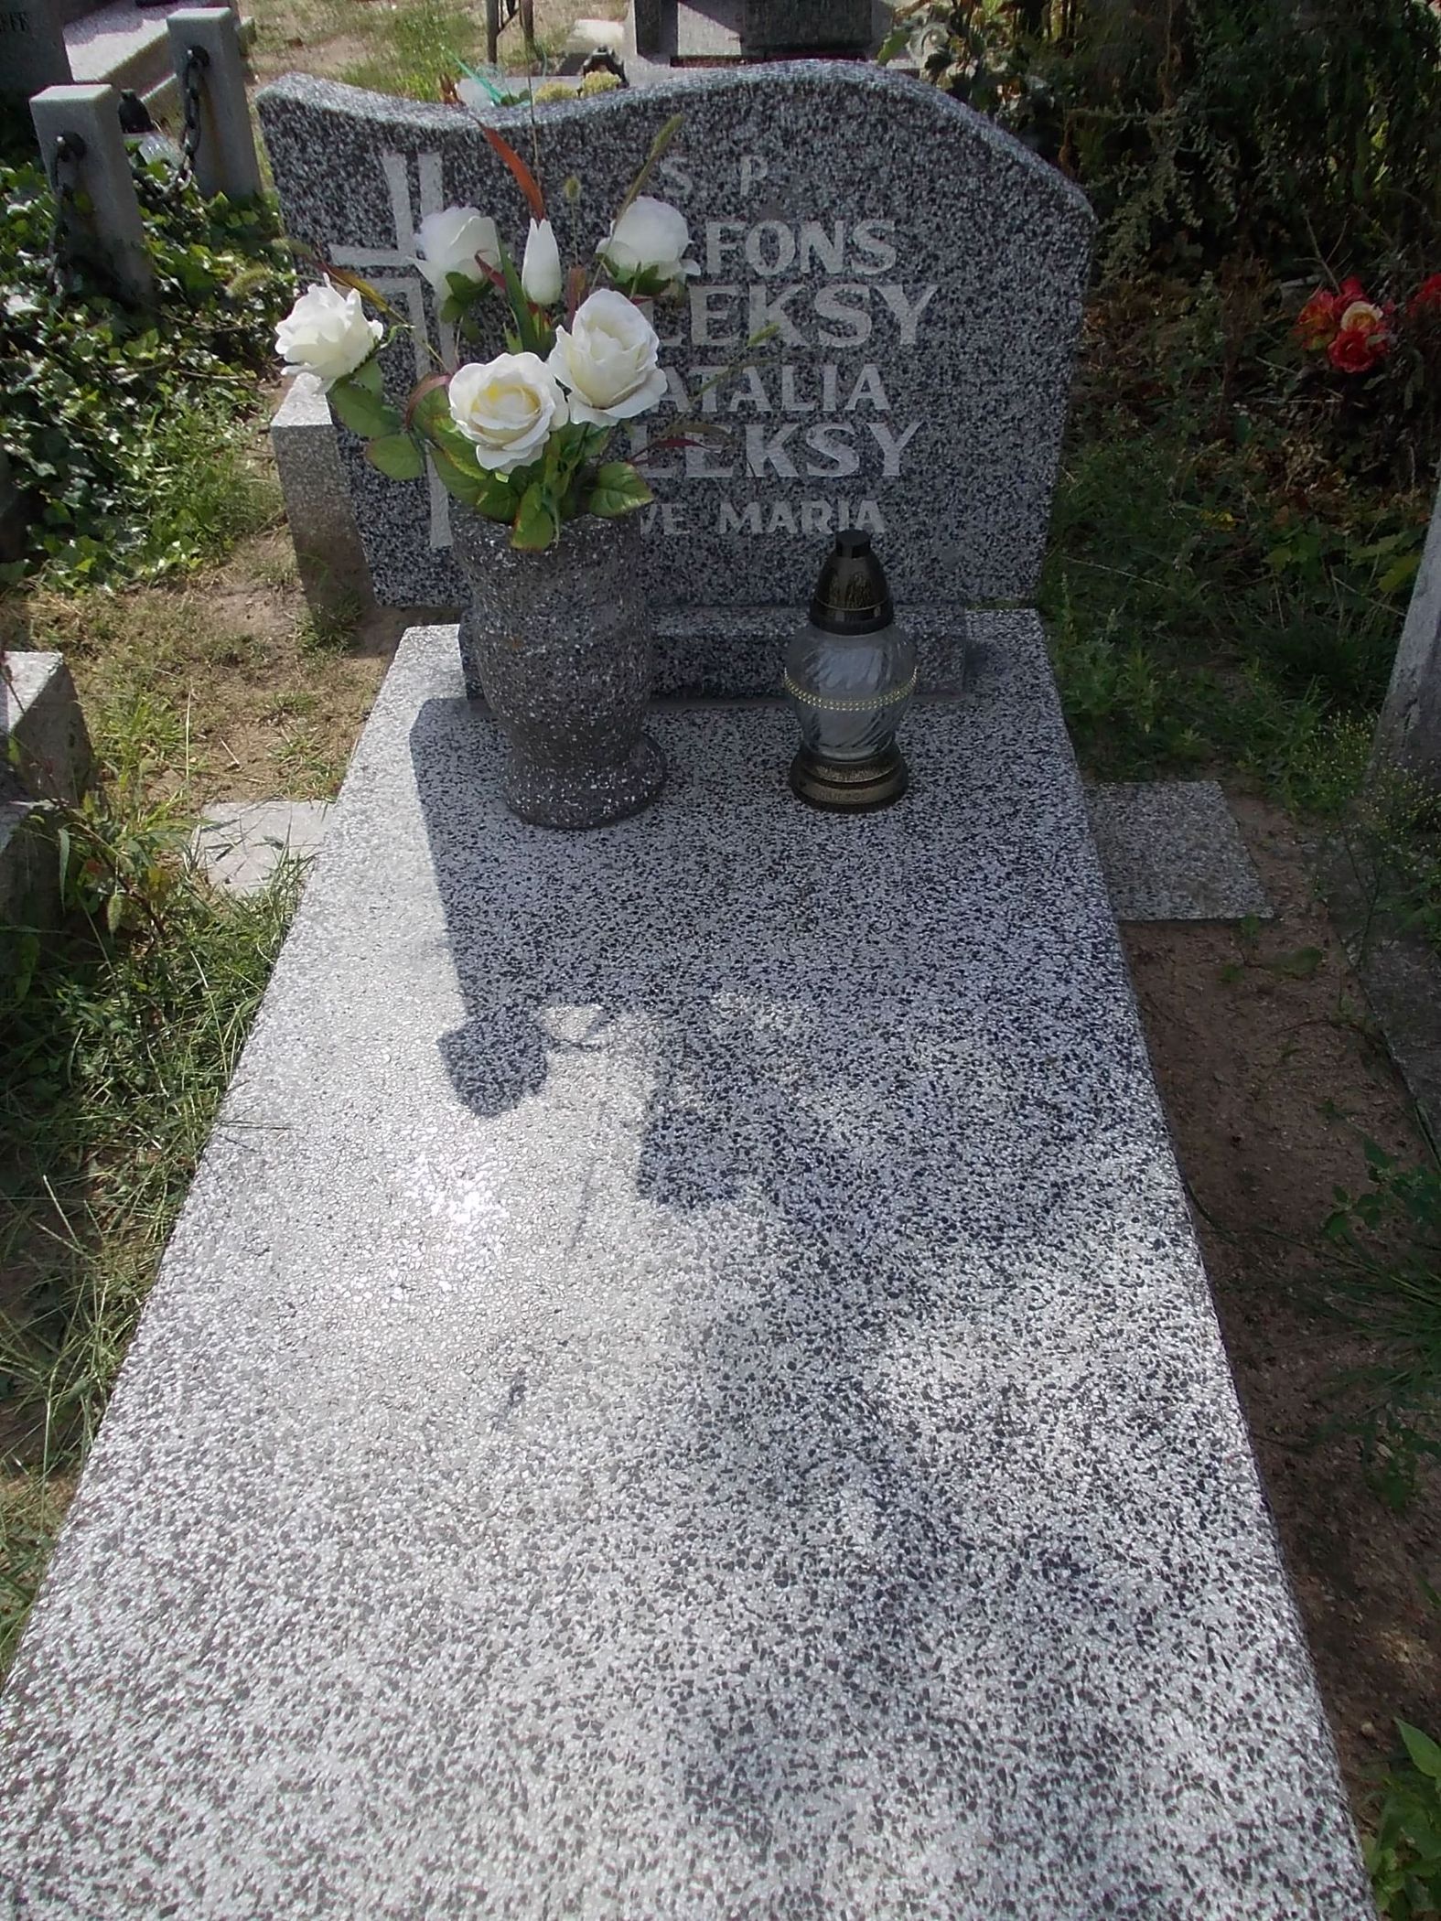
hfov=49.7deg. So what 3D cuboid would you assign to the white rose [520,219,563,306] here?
[{"bbox_3d":[-0.147,-0.574,1.280,0.036,0.070,0.036,-1,41,3],"label":"white rose"}]

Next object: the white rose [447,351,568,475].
[{"bbox_3d":[-0.174,-0.449,1.275,0.100,0.075,0.100,-5,67,7],"label":"white rose"}]

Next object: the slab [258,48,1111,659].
[{"bbox_3d":[-0.033,-0.648,1.690,0.810,0.560,0.100,0,39,2],"label":"slab"}]

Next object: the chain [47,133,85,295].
[{"bbox_3d":[-1.238,-1.411,2.936,0.070,0.300,0.060,-4,41,-1],"label":"chain"}]

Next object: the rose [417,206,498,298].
[{"bbox_3d":[-0.235,-0.637,1.393,0.078,0.076,0.078,0,39,2],"label":"rose"}]

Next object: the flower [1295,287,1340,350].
[{"bbox_3d":[1.056,-1.135,2.750,0.085,0.105,0.085,11,40,15],"label":"flower"}]

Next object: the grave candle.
[{"bbox_3d":[0.129,-0.290,1.520,0.129,0.264,0.129,-1,41,3],"label":"grave candle"}]

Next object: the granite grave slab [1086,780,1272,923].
[{"bbox_3d":[0.510,-0.121,1.881,0.250,0.040,0.275,-1,41,3],"label":"granite grave slab"}]

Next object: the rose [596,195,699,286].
[{"bbox_3d":[-0.065,-0.651,1.407,0.090,0.080,0.085,0,39,2],"label":"rose"}]

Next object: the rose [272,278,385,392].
[{"bbox_3d":[-0.363,-0.578,1.439,0.090,0.090,0.090,-24,44,-26],"label":"rose"}]

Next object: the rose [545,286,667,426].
[{"bbox_3d":[-0.094,-0.498,1.289,0.100,0.090,0.098,2,55,1],"label":"rose"}]

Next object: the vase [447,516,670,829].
[{"bbox_3d":[-0.147,-0.300,1.523,0.176,0.296,0.176,-1,41,3],"label":"vase"}]

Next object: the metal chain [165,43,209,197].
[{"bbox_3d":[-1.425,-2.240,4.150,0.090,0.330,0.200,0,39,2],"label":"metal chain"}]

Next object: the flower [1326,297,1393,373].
[{"bbox_3d":[1.111,-1.086,2.700,0.115,0.120,0.100,9,40,13],"label":"flower"}]

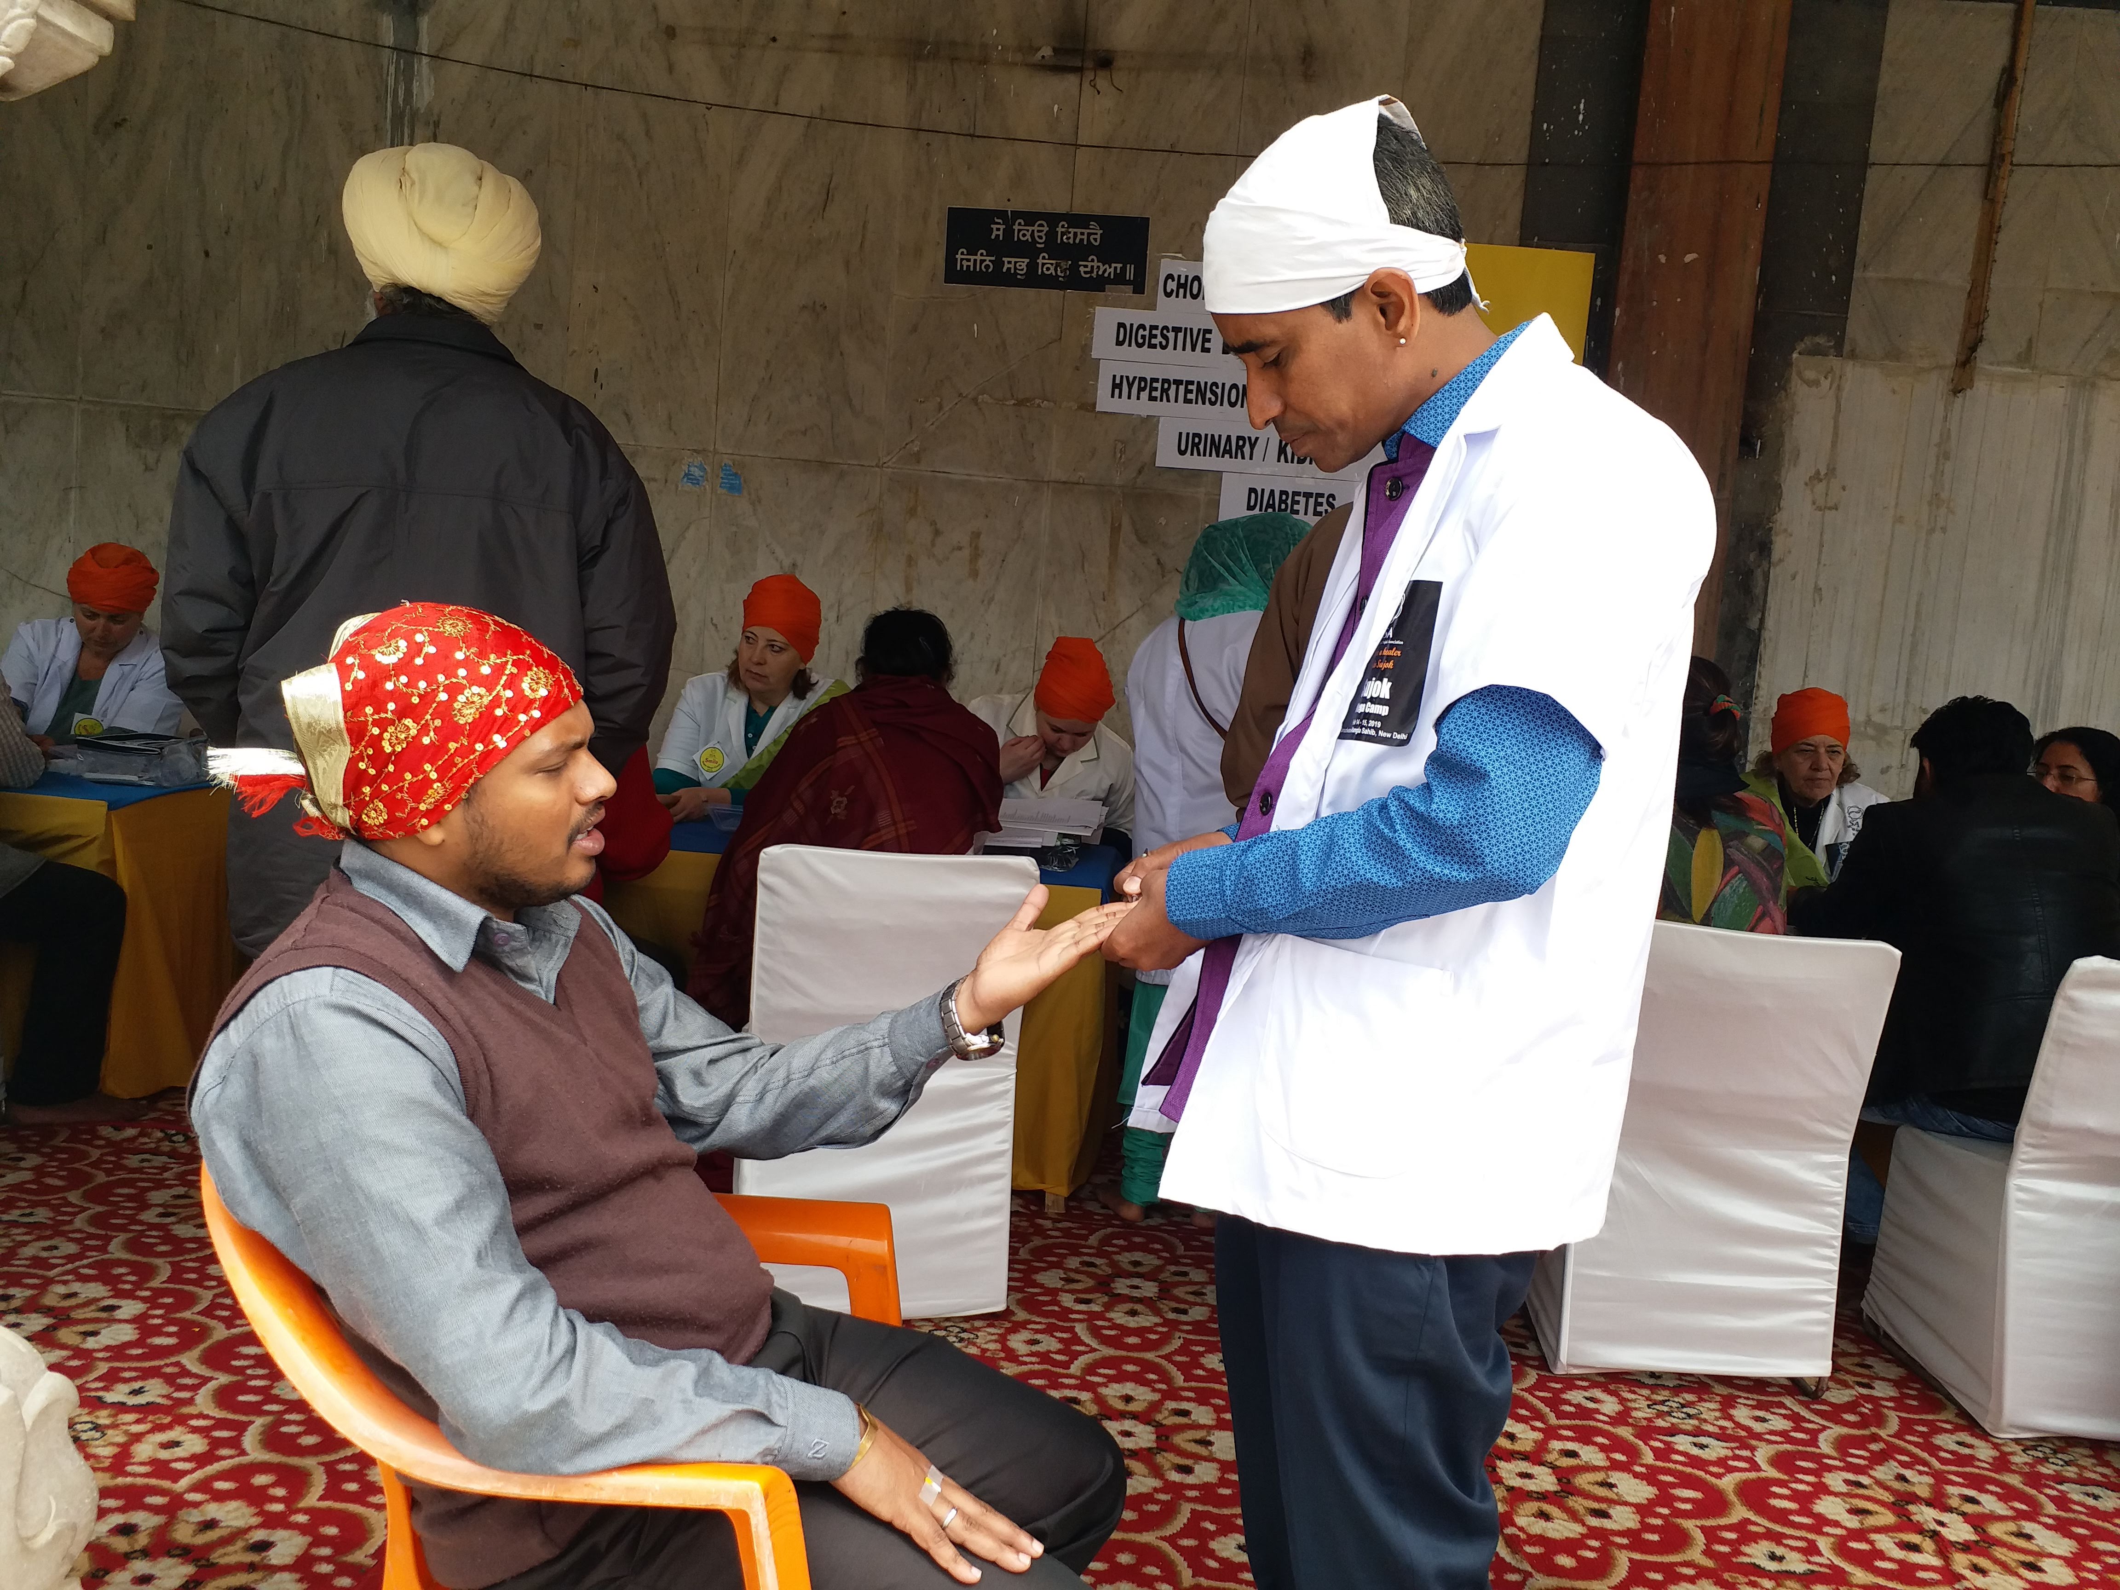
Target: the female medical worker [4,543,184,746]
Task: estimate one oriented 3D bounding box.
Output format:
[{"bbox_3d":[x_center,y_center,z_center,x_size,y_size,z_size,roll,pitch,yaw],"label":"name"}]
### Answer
[{"bbox_3d":[-2.442,0.030,4.150,0.500,1.300,0.750,4,5,-14],"label":"female medical worker"}]

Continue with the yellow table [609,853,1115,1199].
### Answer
[{"bbox_3d":[-0.686,0.458,4.105,1.650,0.760,0.620,5,5,4],"label":"yellow table"}]

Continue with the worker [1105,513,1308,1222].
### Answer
[{"bbox_3d":[0.345,0.166,3.720,0.500,1.580,0.380,3,5,-24],"label":"worker"}]

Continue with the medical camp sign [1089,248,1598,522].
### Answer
[{"bbox_3d":[0.810,-1.233,4.942,1.450,0.860,0.020,5,5,5],"label":"medical camp sign"}]

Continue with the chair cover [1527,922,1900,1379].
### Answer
[{"bbox_3d":[1.217,0.632,3.259,0.500,0.840,0.580,5,5,0],"label":"chair cover"}]

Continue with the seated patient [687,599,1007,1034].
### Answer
[{"bbox_3d":[-0.371,0.274,3.350,0.600,1.290,0.800,5,5,-3],"label":"seated patient"}]

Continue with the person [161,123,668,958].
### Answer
[{"bbox_3d":[-0.774,0.114,1.980,0.620,1.790,0.420,4,5,-5],"label":"person"}]

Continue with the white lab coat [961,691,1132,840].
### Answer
[{"bbox_3d":[-0.024,0.049,4.350,0.480,0.600,0.380,5,5,3],"label":"white lab coat"}]

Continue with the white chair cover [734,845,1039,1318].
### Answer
[{"bbox_3d":[-0.336,0.508,3.190,0.490,0.840,0.580,4,5,-6],"label":"white chair cover"}]

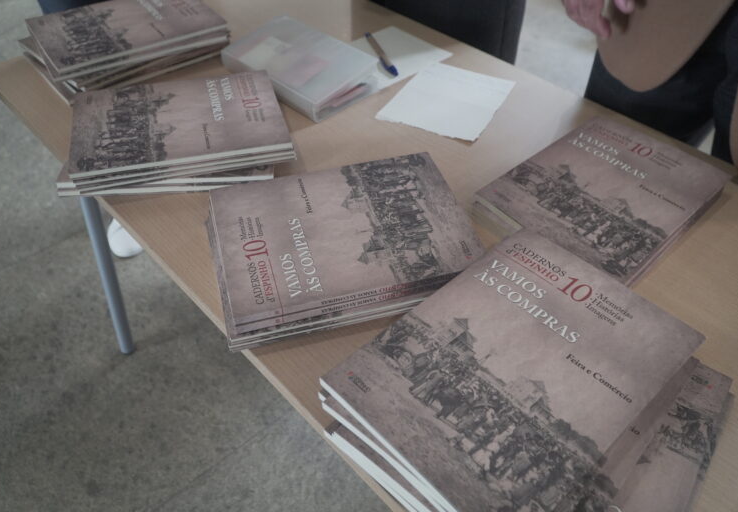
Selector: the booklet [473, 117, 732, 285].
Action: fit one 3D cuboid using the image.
[{"bbox_3d":[0.291,-0.078,0.716,0.268,0.023,0.197,-33,55,-29],"label":"booklet"}]

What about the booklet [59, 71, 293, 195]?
[{"bbox_3d":[-0.260,-0.168,0.778,0.280,0.035,0.210,-12,47,-12],"label":"booklet"}]

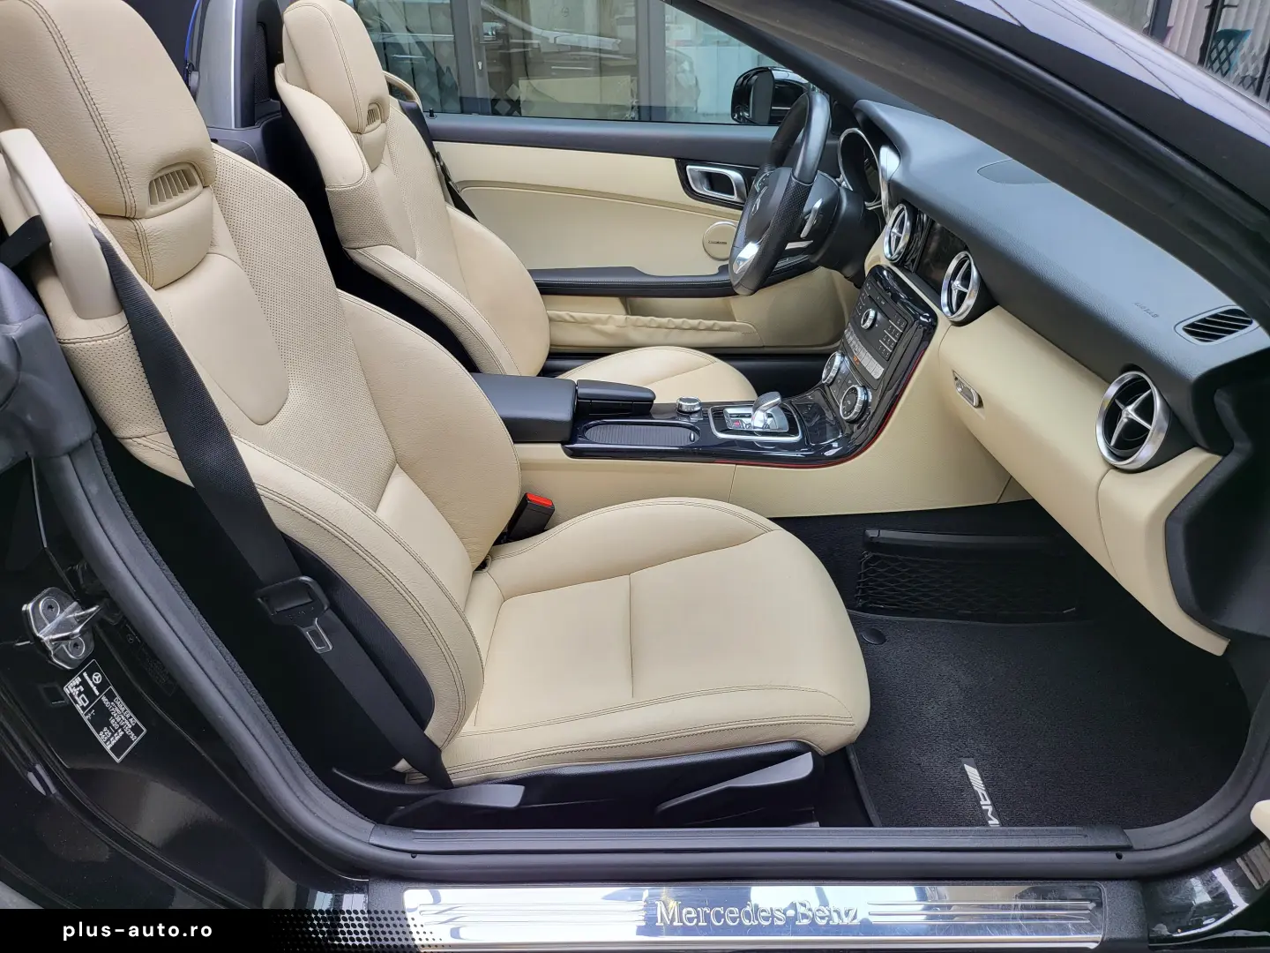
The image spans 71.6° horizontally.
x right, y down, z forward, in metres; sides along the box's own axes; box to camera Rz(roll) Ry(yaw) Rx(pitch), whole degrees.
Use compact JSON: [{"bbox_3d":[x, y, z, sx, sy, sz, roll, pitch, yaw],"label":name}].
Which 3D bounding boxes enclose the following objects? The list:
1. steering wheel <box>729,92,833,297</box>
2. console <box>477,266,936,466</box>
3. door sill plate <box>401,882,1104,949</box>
[{"bbox_3d":[0.269,-0.498,1.577,0.100,0.367,0.370,20,26,-10],"label":"steering wheel"},{"bbox_3d":[0.064,-0.178,1.322,0.675,0.250,0.255,0,28,0],"label":"console"},{"bbox_3d":[0.107,0.399,0.797,0.628,0.016,0.058,0,28,0],"label":"door sill plate"}]

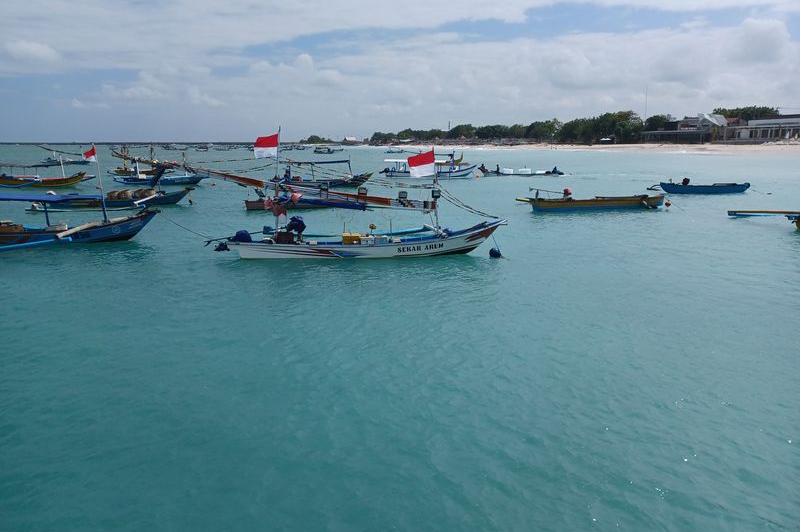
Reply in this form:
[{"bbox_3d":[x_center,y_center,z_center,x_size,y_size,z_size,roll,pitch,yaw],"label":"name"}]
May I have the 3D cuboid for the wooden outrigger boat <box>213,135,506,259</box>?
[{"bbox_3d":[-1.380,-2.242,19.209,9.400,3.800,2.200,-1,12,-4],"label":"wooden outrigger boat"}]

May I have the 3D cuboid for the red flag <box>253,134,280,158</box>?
[{"bbox_3d":[-4.141,-3.707,17.921,0.800,0.800,0.150,0,12,0],"label":"red flag"}]

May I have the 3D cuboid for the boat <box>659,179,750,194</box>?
[{"bbox_3d":[22.720,-5.902,43.042,6.500,1.050,1.500,0,12,0],"label":"boat"}]

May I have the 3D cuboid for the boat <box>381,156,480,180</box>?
[{"bbox_3d":[3.150,-10.731,62.758,9.800,2.300,2.200,1,12,3],"label":"boat"}]

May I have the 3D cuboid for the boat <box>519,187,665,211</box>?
[{"bbox_3d":[10.889,-3.788,32.855,8.200,1.150,1.800,-3,12,-14],"label":"boat"}]

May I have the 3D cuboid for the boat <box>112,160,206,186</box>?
[{"bbox_3d":[-21.585,-8.358,52.075,8.400,2.100,2.300,1,12,6],"label":"boat"}]

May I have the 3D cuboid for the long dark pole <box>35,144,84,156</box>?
[{"bbox_3d":[-56.456,-19.022,95.698,8.080,0.450,0.300,11,12,-2],"label":"long dark pole"}]

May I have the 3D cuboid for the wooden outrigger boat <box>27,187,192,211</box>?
[{"bbox_3d":[-16.789,-3.976,33.742,8.600,1.150,2.800,-1,12,-4],"label":"wooden outrigger boat"}]

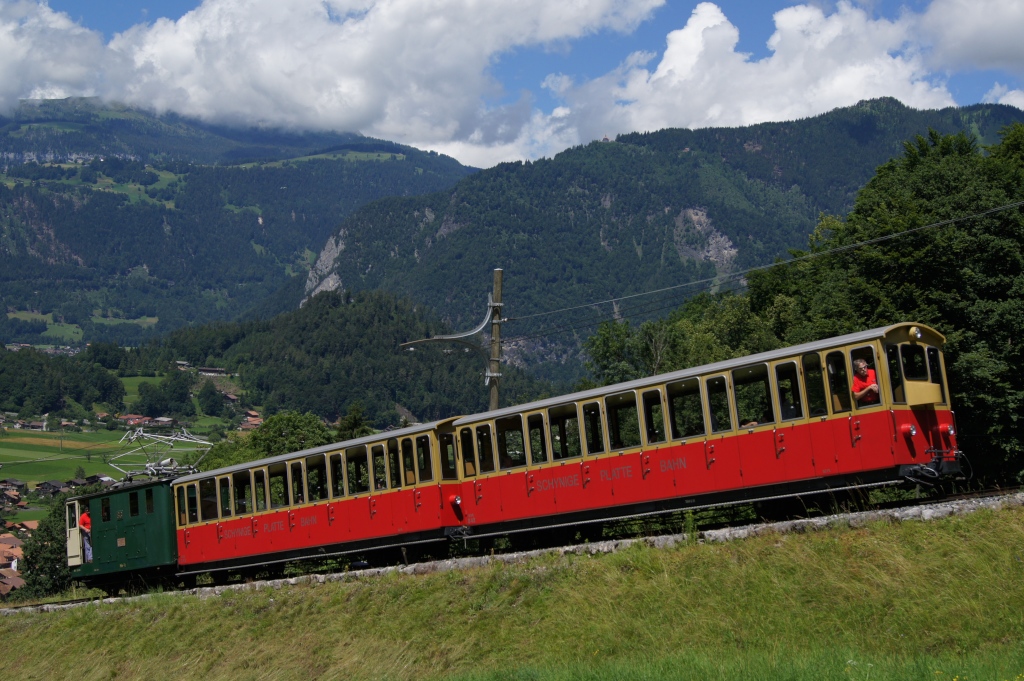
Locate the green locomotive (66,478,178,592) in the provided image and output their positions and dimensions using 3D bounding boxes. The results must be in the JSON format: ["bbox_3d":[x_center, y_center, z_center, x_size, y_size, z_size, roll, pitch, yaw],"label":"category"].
[{"bbox_3d":[-10.318,5.676,36.739,5.452,3.060,2.250,-15,-12,40],"label":"green locomotive"}]

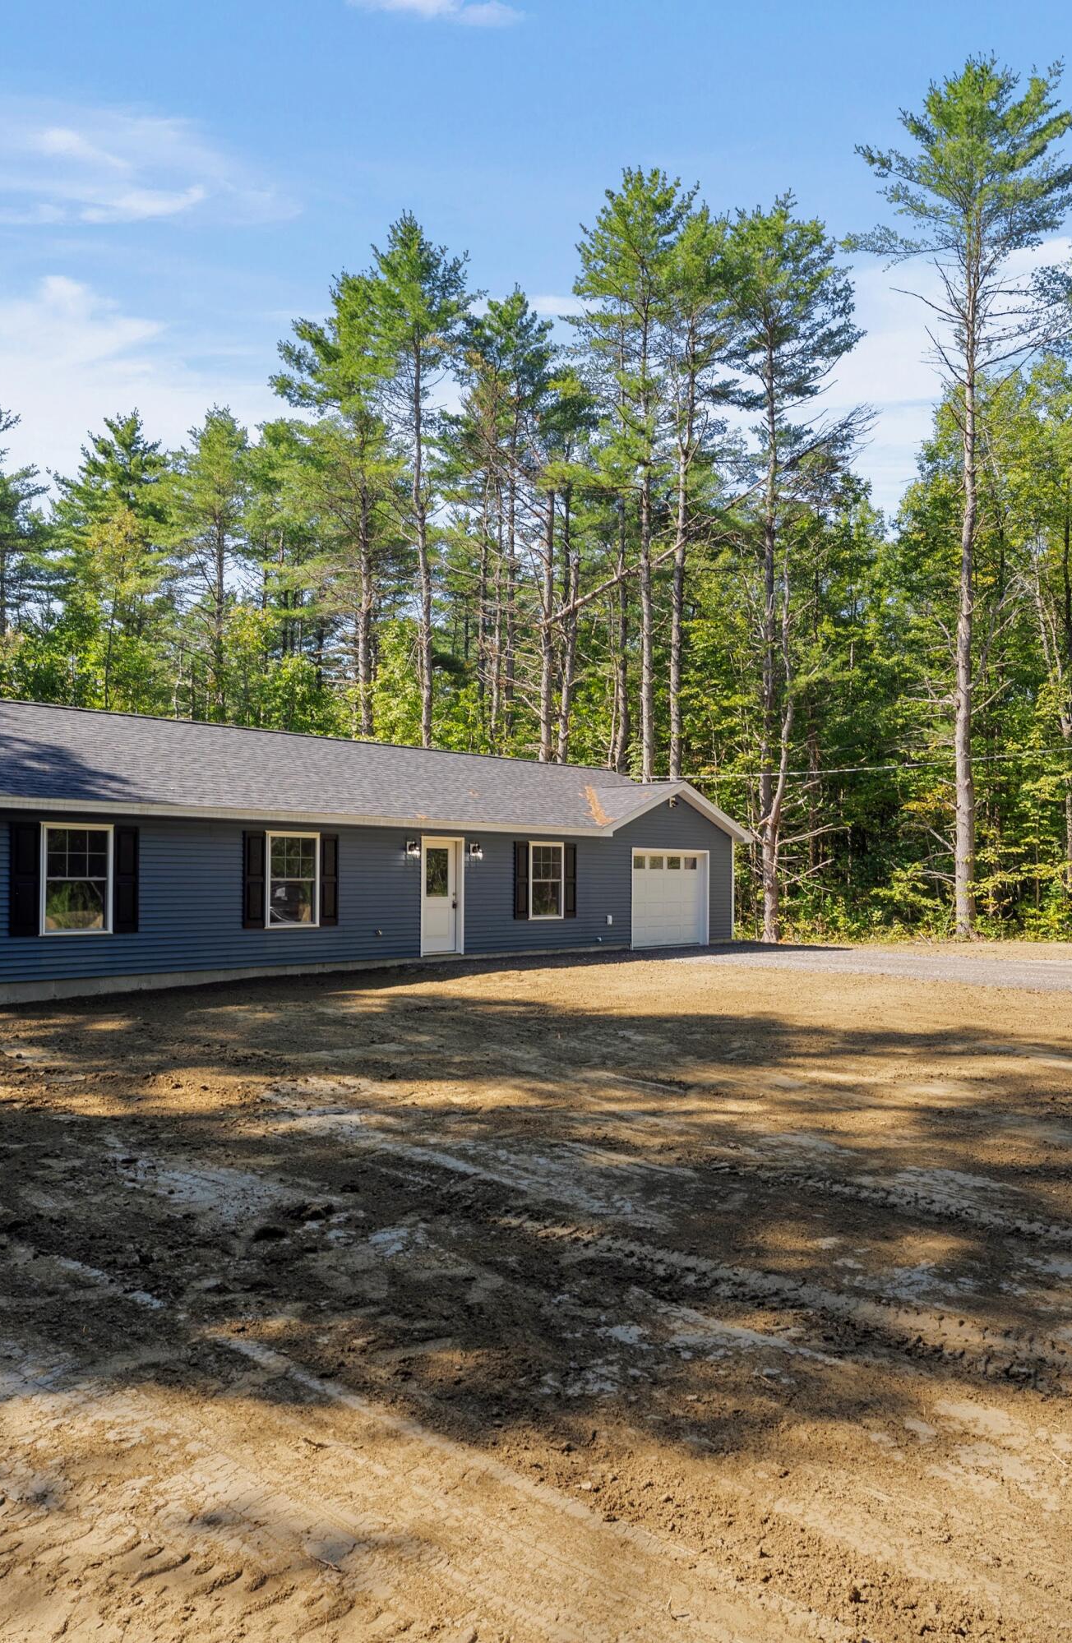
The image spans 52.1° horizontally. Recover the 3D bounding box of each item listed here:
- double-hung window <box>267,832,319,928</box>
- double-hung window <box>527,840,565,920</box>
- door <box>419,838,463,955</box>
[{"bbox_3d":[-3.927,0.935,17.655,0.100,1.541,1.018,-3,-4,44],"label":"double-hung window"},{"bbox_3d":[0.199,1.181,21.928,0.100,1.541,1.018,-3,-4,44],"label":"double-hung window"},{"bbox_3d":[-1.710,1.355,19.935,0.130,2.161,1.040,-3,-4,44],"label":"door"}]

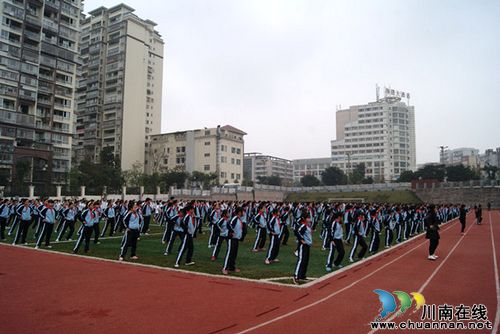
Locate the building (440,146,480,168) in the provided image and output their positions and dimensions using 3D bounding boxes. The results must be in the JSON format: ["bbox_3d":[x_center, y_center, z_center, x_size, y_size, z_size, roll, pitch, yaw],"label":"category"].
[{"bbox_3d":[142.810,3.480,257.690,13.000,30.580,20.000,3,-6,-24],"label":"building"}]

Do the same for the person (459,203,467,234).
[{"bbox_3d":[11.683,2.855,20.649,0.340,1.580,0.500,-2,-6,32],"label":"person"}]

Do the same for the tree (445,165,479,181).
[{"bbox_3d":[56.190,2.380,100.260,9.060,6.120,8.160,-3,-6,29],"label":"tree"}]

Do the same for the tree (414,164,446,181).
[{"bbox_3d":[54.594,2.863,113.264,9.640,7.270,9.640,-2,-6,26],"label":"tree"}]

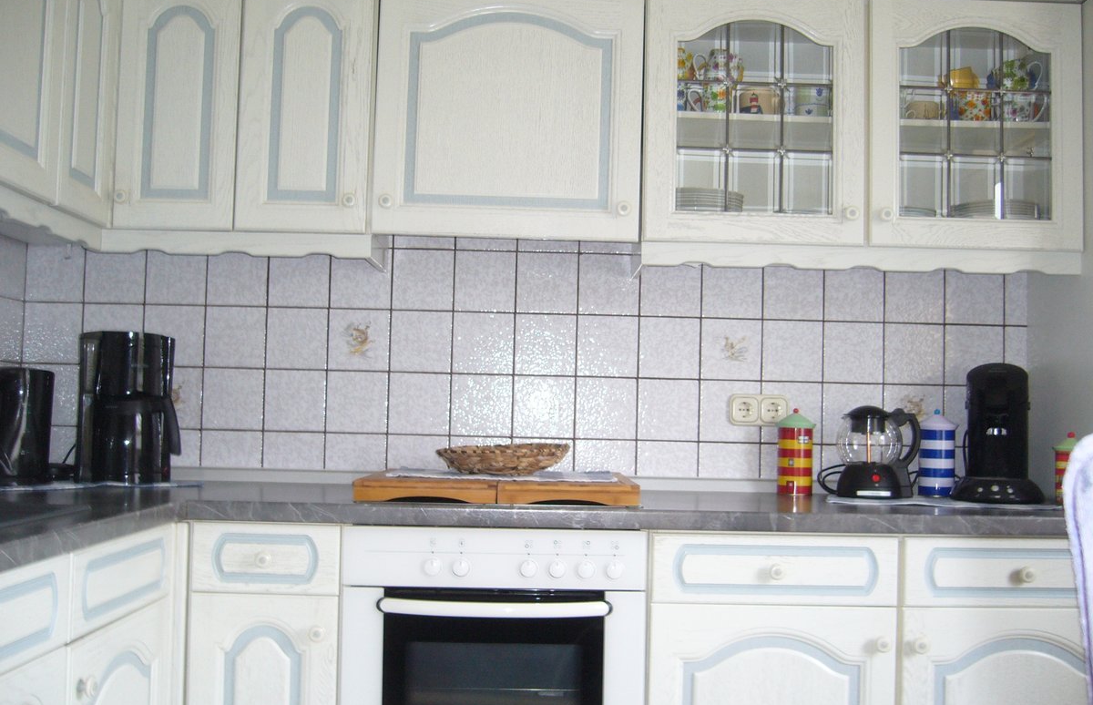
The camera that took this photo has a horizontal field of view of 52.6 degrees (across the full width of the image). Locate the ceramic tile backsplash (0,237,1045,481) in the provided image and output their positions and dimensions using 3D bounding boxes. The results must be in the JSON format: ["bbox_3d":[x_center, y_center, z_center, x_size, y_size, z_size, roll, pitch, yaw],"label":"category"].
[{"bbox_3d":[-0.057,0.012,2.750,2.530,0.590,0.020,1,-3,0],"label":"ceramic tile backsplash"}]

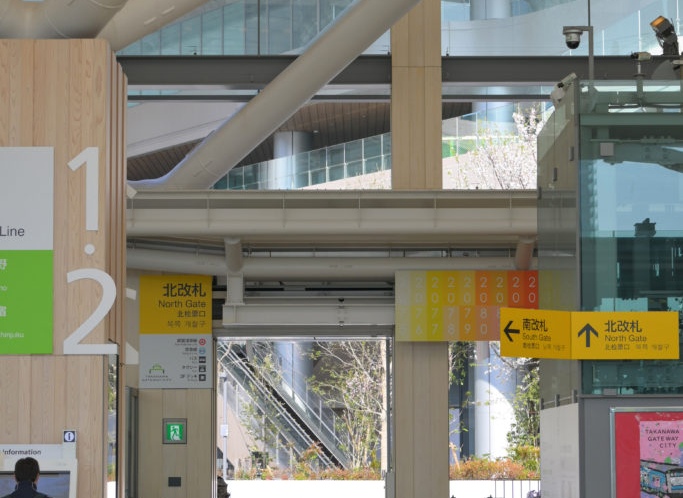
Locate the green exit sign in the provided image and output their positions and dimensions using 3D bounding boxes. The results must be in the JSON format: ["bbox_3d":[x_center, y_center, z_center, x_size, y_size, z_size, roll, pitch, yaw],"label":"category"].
[{"bbox_3d":[-2.090,2.295,26.837,0.309,0.319,0.060,0,-5,0],"label":"green exit sign"}]

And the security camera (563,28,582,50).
[{"bbox_3d":[2.047,-1.862,18.865,0.172,0.199,0.172,0,-5,0],"label":"security camera"}]

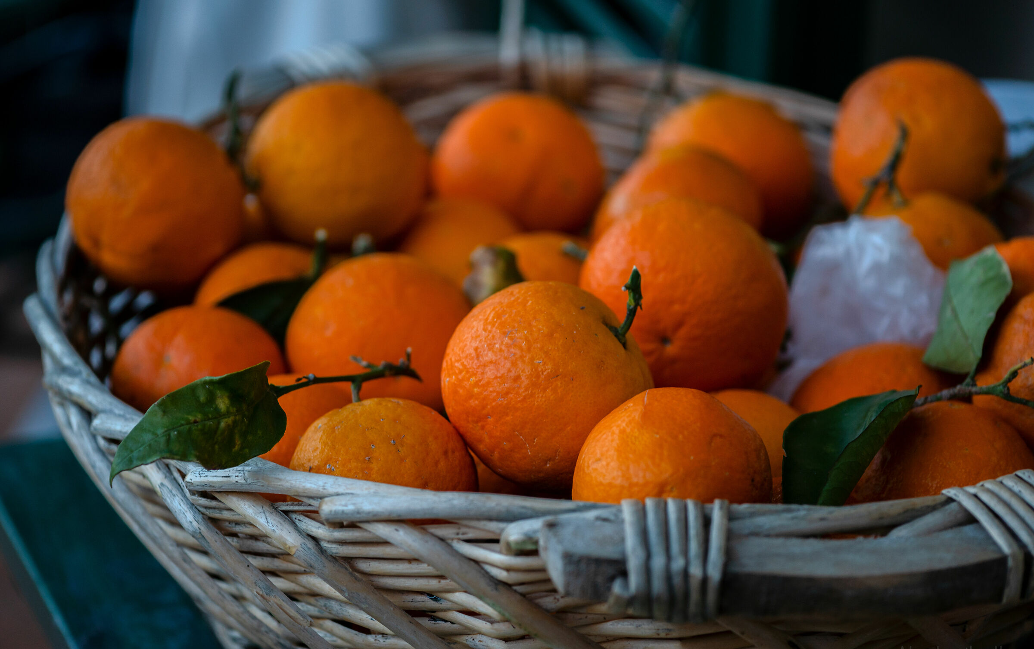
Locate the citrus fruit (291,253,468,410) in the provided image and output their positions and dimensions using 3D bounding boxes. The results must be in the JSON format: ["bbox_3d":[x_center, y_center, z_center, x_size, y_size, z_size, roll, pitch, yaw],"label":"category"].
[{"bbox_3d":[-0.052,0.006,0.975,0.070,0.066,0.070,0,22,0],"label":"citrus fruit"}]

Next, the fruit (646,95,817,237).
[{"bbox_3d":[0.093,-0.069,1.135,0.072,0.064,0.072,0,25,0],"label":"fruit"}]

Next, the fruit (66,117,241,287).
[{"bbox_3d":[-0.148,-0.050,1.060,0.072,0.070,0.072,0,25,0],"label":"fruit"}]

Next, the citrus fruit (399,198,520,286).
[{"bbox_3d":[-0.024,-0.021,1.060,0.066,0.062,0.066,0,22,0],"label":"citrus fruit"}]

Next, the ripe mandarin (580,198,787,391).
[{"bbox_3d":[0.061,-0.011,0.950,0.075,0.070,0.073,0,25,0],"label":"ripe mandarin"}]

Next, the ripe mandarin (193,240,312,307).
[{"bbox_3d":[-0.095,-0.001,1.025,0.067,0.061,0.067,0,25,0],"label":"ripe mandarin"}]

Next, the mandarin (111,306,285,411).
[{"bbox_3d":[-0.120,0.019,0.970,0.066,0.053,0.065,0,22,0],"label":"mandarin"}]

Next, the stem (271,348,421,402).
[{"bbox_3d":[-0.058,0.017,0.885,0.052,0.015,0.015,0,25,0],"label":"stem"}]

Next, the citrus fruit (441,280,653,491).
[{"bbox_3d":[0.011,0.021,0.895,0.072,0.070,0.072,0,22,0],"label":"citrus fruit"}]

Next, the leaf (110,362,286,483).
[{"bbox_3d":[-0.110,0.033,0.888,0.064,0.014,0.034,-28,63,-8],"label":"leaf"}]

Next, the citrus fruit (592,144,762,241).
[{"bbox_3d":[0.065,-0.041,1.040,0.068,0.064,0.068,0,22,0],"label":"citrus fruit"}]

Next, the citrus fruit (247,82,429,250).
[{"bbox_3d":[-0.075,-0.066,1.070,0.075,0.069,0.074,0,25,0],"label":"citrus fruit"}]

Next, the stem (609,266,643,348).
[{"bbox_3d":[0.037,-0.006,0.878,0.011,0.030,0.012,11,15,-3],"label":"stem"}]

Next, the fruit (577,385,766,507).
[{"bbox_3d":[0.052,0.051,0.865,0.067,0.061,0.067,0,22,0],"label":"fruit"}]

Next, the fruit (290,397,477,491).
[{"bbox_3d":[-0.046,0.052,0.895,0.065,0.054,0.064,0,25,0],"label":"fruit"}]

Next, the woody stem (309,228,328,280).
[{"bbox_3d":[-0.077,-0.027,1.005,0.007,0.020,0.007,0,25,0],"label":"woody stem"}]

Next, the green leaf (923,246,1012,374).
[{"bbox_3d":[0.159,-0.005,0.915,0.031,0.046,0.016,-6,7,16],"label":"green leaf"}]

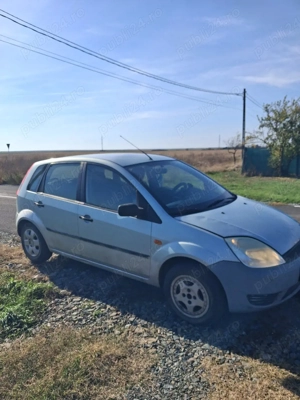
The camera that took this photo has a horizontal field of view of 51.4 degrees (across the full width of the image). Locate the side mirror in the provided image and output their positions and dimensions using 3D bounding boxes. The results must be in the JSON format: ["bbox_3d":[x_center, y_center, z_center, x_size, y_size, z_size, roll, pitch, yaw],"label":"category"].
[{"bbox_3d":[-0.196,0.094,2.891,0.110,0.128,0.200,7,13,38],"label":"side mirror"}]

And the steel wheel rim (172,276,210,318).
[{"bbox_3d":[0.370,0.821,2.729,0.387,0.387,0.130,7,13,38],"label":"steel wheel rim"}]

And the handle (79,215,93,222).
[{"bbox_3d":[-0.690,0.202,3.364,0.195,0.063,0.052,7,13,38],"label":"handle"}]

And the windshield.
[{"bbox_3d":[0.381,-0.197,3.493,0.940,0.115,1.370,40,31,26],"label":"windshield"}]

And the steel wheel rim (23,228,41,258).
[{"bbox_3d":[-1.575,0.572,4.258,0.385,0.385,0.130,7,13,38],"label":"steel wheel rim"}]

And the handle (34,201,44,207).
[{"bbox_3d":[-1.385,0.051,3.912,0.195,0.063,0.052,7,13,38],"label":"handle"}]

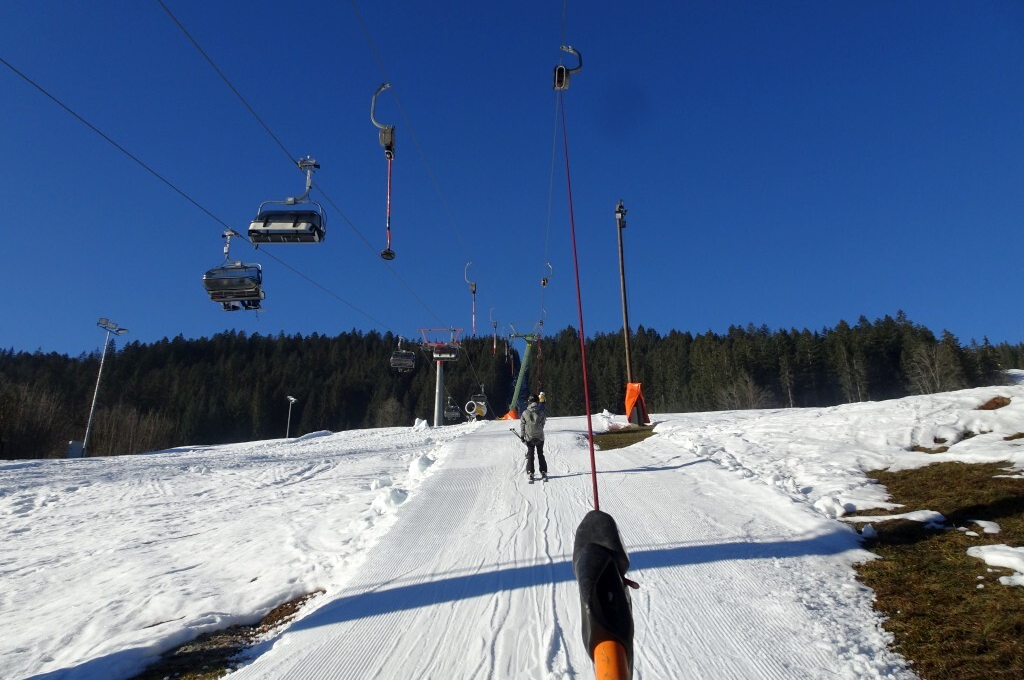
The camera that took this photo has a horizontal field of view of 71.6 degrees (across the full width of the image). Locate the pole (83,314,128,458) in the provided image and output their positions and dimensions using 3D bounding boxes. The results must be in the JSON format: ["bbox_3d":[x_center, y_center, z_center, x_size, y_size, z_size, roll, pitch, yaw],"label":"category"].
[{"bbox_3d":[-27.647,2.994,47.414,1.000,9.500,2.200,-5,-20,15],"label":"pole"}]

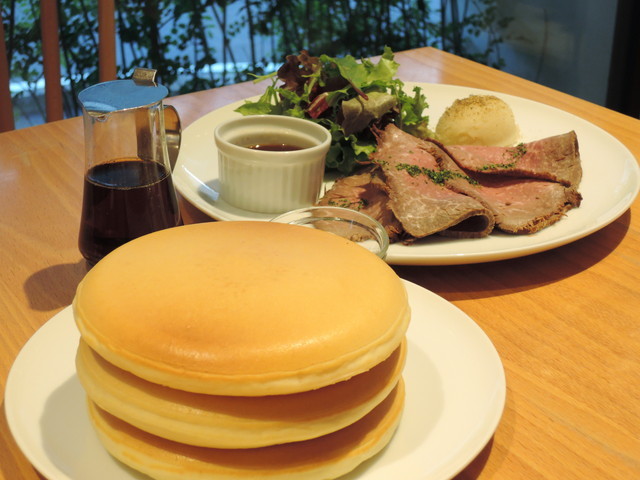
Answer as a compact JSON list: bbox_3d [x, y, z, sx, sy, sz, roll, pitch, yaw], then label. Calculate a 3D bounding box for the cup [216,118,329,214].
[{"bbox_3d":[-0.029,-0.045,0.665,0.069,0.039,0.069,3,25,-2],"label":"cup"}]

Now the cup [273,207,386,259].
[{"bbox_3d":[0.002,0.017,0.538,0.062,0.040,0.062,1,33,-1],"label":"cup"}]

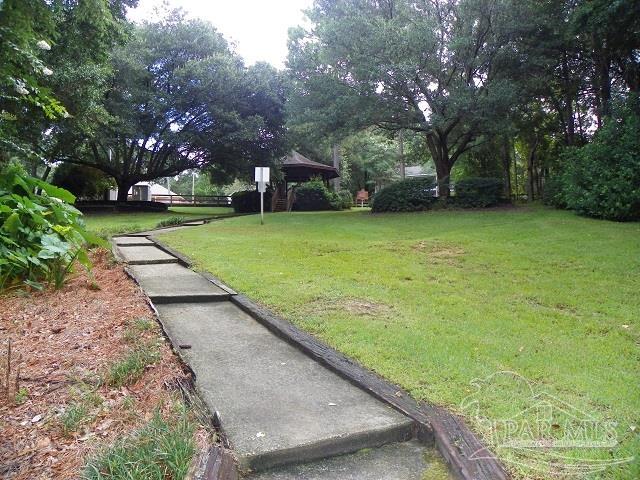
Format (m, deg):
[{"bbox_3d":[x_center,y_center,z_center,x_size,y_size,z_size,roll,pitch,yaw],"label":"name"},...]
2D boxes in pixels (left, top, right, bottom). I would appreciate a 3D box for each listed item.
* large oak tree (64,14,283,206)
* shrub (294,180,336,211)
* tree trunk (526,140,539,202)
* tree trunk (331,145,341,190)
[{"bbox_3d":[-10.893,-9.638,35.500,16.500,13.600,15.000,0,4,0],"label":"large oak tree"},{"bbox_3d":[-0.295,-2.896,31.500,2.600,2.000,2.200,0,4,0],"label":"shrub"},{"bbox_3d":[15.030,-4.916,34.000,0.750,4.500,0.600,0,4,0],"label":"tree trunk"},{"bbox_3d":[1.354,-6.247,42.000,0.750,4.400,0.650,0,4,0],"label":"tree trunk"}]

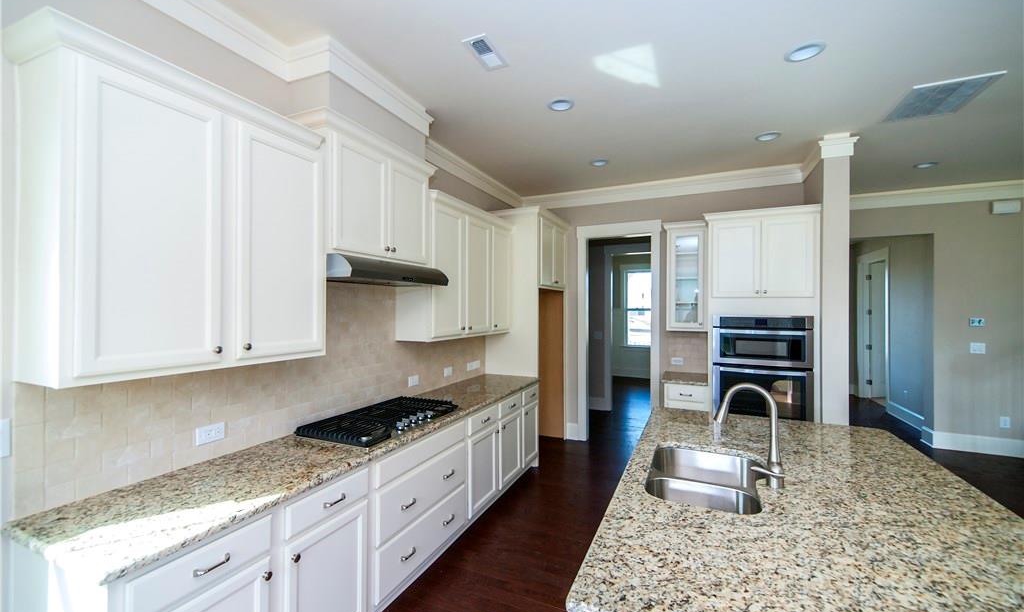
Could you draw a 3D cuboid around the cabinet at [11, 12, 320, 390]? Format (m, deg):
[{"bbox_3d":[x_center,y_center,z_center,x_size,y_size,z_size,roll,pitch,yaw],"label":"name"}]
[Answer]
[{"bbox_3d":[-1.333,-0.320,1.792,0.349,1.159,1.048,0,0,24],"label":"cabinet"}]

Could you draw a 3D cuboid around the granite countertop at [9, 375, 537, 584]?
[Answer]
[{"bbox_3d":[-0.670,0.735,2.716,0.611,0.038,3.319,0,0,24],"label":"granite countertop"}]

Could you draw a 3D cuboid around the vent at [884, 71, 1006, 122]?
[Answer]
[{"bbox_3d":[2.815,-1.357,2.744,0.429,0.024,0.558,0,0,24],"label":"vent"}]

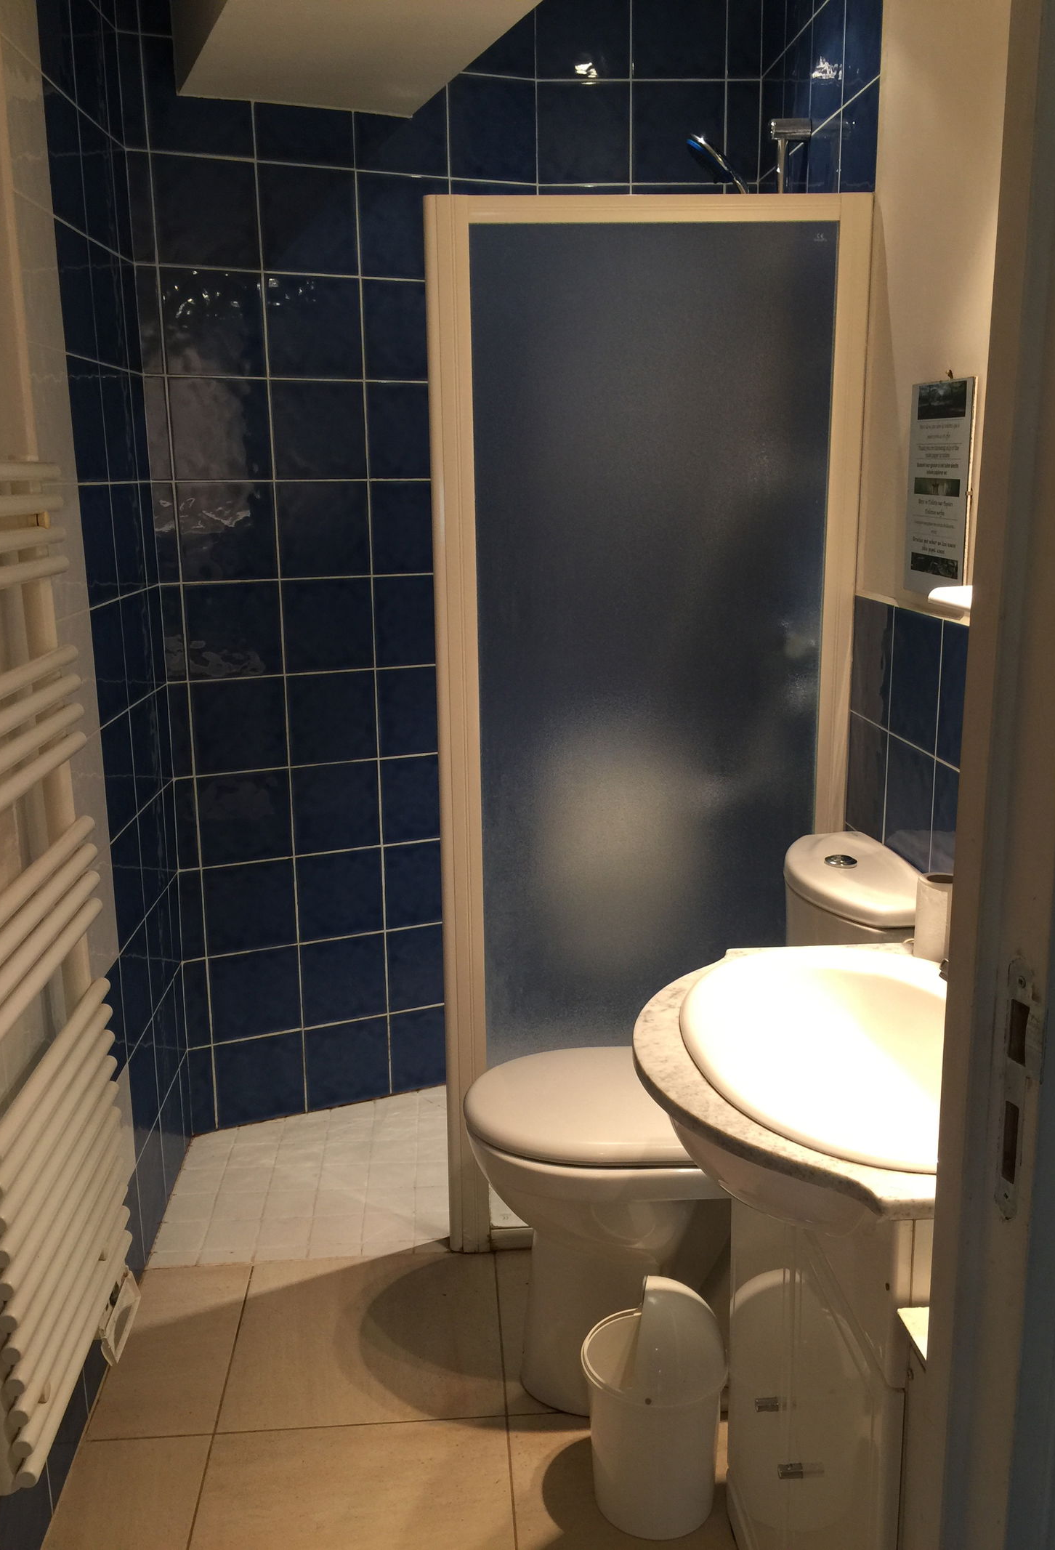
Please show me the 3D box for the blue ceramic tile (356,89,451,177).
[{"bbox_3d":[-0.254,-1.319,2.616,0.197,0.198,0.010,-6,14,-23],"label":"blue ceramic tile"}]

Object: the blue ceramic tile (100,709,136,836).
[{"bbox_3d":[-0.727,0.001,2.295,0.012,0.200,0.200,-1,13,-3],"label":"blue ceramic tile"}]

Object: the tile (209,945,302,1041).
[{"bbox_3d":[-0.597,0.482,2.860,0.198,0.198,0.010,-7,14,-24],"label":"tile"}]

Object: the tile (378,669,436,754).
[{"bbox_3d":[-0.242,-0.146,2.910,0.200,0.200,0.010,-7,14,-24],"label":"tile"}]

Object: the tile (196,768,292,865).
[{"bbox_3d":[-0.609,0.093,2.800,0.200,0.200,0.010,-6,14,-23],"label":"tile"}]

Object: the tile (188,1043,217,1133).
[{"bbox_3d":[-0.721,0.698,2.886,0.055,0.200,0.010,-6,14,-23],"label":"tile"}]

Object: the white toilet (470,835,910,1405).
[{"bbox_3d":[0.242,0.544,2.078,0.687,0.830,0.380,-2,13,-4],"label":"white toilet"}]

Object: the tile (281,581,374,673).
[{"bbox_3d":[-0.428,-0.322,2.782,0.200,0.200,0.010,-7,14,-24],"label":"tile"}]

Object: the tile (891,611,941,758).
[{"bbox_3d":[0.582,-0.139,1.936,0.010,0.200,0.200,-2,13,-4],"label":"tile"}]

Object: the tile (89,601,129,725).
[{"bbox_3d":[-0.729,-0.196,2.250,0.012,0.200,0.200,-1,13,-3],"label":"tile"}]

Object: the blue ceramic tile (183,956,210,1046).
[{"bbox_3d":[-0.713,0.497,2.824,0.045,0.198,0.010,-6,14,-23],"label":"blue ceramic tile"}]

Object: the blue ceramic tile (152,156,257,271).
[{"bbox_3d":[-0.622,-1.088,2.518,0.200,0.200,0.012,-7,14,-24],"label":"blue ceramic tile"}]

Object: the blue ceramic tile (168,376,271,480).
[{"bbox_3d":[-0.612,-0.689,2.590,0.198,0.198,0.010,-7,14,-24],"label":"blue ceramic tile"}]

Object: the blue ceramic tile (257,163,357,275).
[{"bbox_3d":[-0.437,-1.111,2.604,0.200,0.200,0.010,-6,14,-23],"label":"blue ceramic tile"}]

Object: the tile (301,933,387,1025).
[{"bbox_3d":[-0.419,0.467,2.972,0.200,0.200,0.010,-6,14,-23],"label":"tile"}]

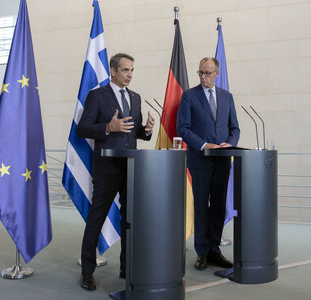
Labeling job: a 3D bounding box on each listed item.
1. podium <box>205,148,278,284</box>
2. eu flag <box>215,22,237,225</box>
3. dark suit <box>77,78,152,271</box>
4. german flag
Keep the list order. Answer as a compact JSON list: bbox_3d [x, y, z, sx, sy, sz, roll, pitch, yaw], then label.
[{"bbox_3d":[0.790,0.548,3.430,0.470,1.090,0.600,0,0,-33],"label":"podium"},{"bbox_3d":[0.790,-0.270,4.530,0.440,2.380,0.220,0,0,-30],"label":"eu flag"},{"bbox_3d":[-0.340,0.245,3.100,0.600,1.530,0.450,1,0,-40],"label":"dark suit"},{"bbox_3d":[0.210,-0.220,4.240,0.460,2.400,0.230,0,0,-30],"label":"german flag"}]

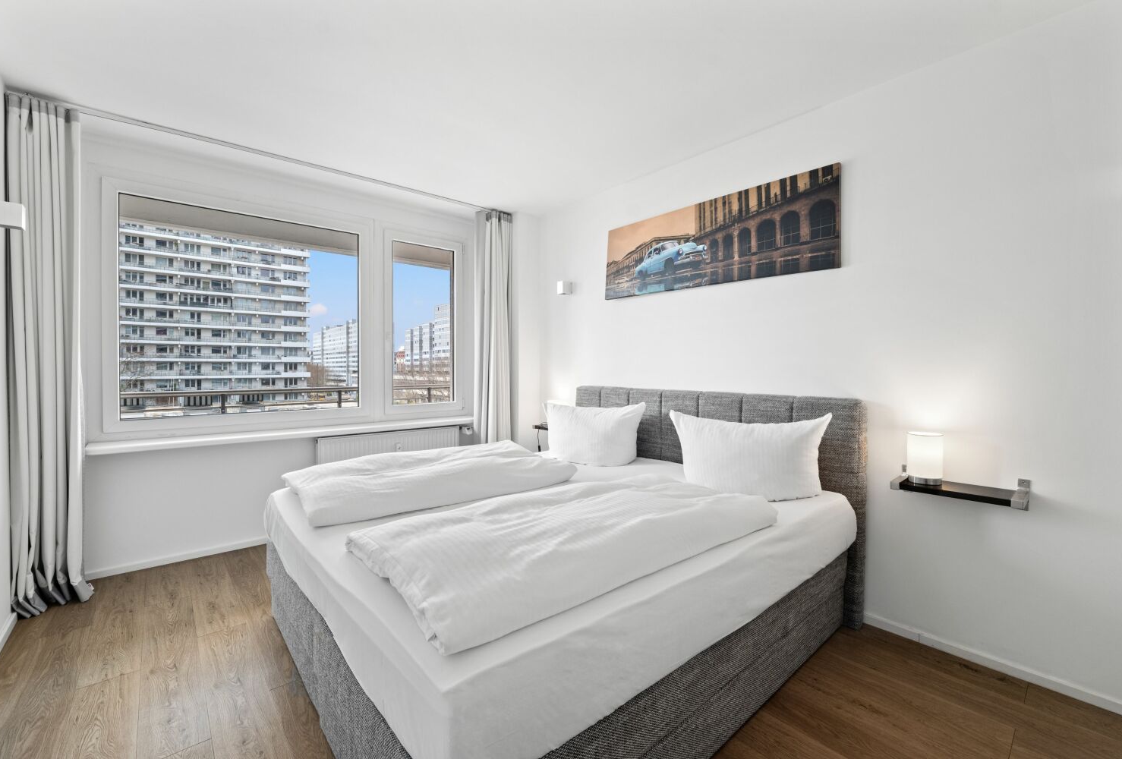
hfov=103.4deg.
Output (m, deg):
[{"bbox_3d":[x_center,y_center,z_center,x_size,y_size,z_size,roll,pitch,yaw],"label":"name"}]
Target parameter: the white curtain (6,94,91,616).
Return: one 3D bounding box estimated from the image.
[{"bbox_3d":[-2.531,-0.112,2.188,0.252,2.481,0.190,-1,2,-40],"label":"white curtain"}]

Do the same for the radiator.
[{"bbox_3d":[-1.301,0.699,3.446,1.068,0.590,0.102,-1,2,-40],"label":"radiator"}]

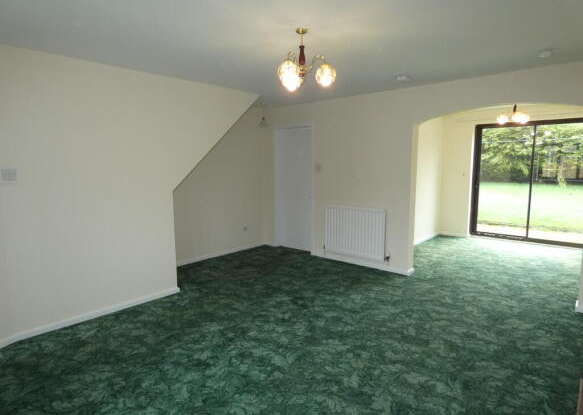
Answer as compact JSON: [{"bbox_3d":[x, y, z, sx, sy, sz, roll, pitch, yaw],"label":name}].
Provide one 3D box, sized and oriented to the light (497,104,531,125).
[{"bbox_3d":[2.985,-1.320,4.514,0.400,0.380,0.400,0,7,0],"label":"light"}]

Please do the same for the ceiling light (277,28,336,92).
[{"bbox_3d":[0.108,-1.028,2.358,0.420,0.400,0.420,0,7,0],"label":"ceiling light"}]

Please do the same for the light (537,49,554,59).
[{"bbox_3d":[2.141,-1.287,2.838,0.148,0.036,0.148,0,7,0],"label":"light"}]

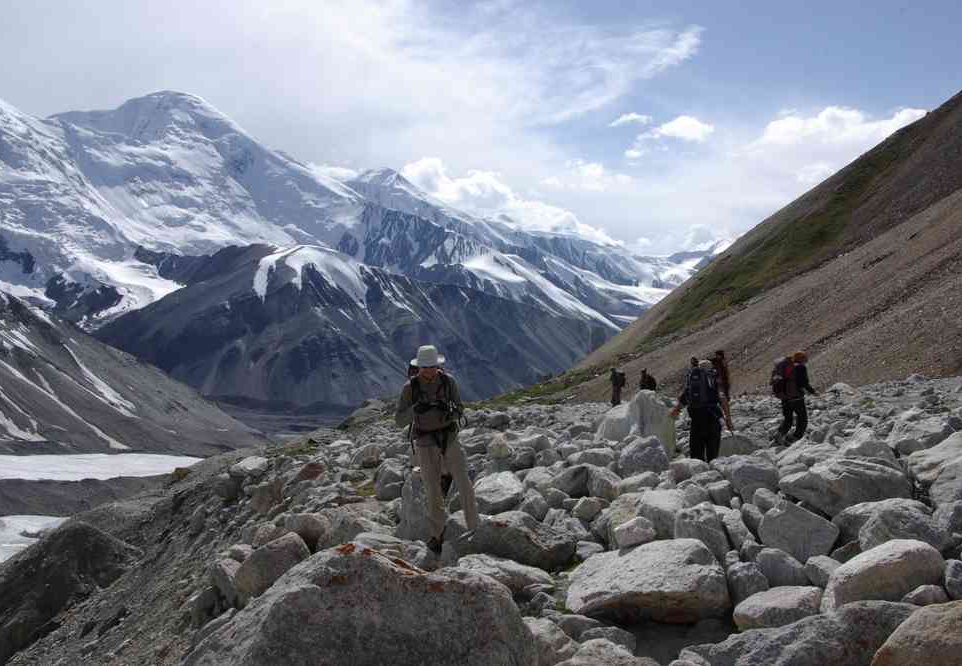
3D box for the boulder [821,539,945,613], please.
[{"bbox_3d":[2.905,1.764,6.650,0.850,0.496,0.595,0,-1,-20],"label":"boulder"}]

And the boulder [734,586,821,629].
[{"bbox_3d":[1.950,1.826,6.050,0.550,0.264,0.413,0,-1,0],"label":"boulder"}]

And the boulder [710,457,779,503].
[{"bbox_3d":[3.217,1.809,11.200,0.785,0.584,0.628,0,-1,0],"label":"boulder"}]

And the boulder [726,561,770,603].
[{"bbox_3d":[1.966,1.863,6.750,0.296,0.359,0.281,0,-1,0],"label":"boulder"}]

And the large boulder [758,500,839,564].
[{"bbox_3d":[2.872,1.814,8.300,0.740,0.600,0.580,0,-1,0],"label":"large boulder"}]

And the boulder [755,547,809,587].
[{"bbox_3d":[2.399,1.866,7.300,0.450,0.340,0.420,0,-1,0],"label":"boulder"}]

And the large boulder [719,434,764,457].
[{"bbox_3d":[4.592,2.016,16.300,0.900,0.450,0.750,0,-1,0],"label":"large boulder"}]

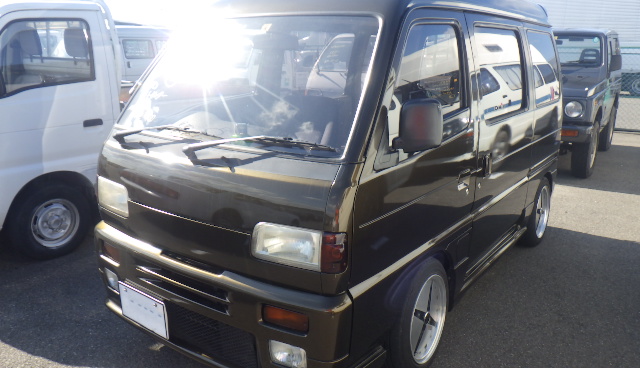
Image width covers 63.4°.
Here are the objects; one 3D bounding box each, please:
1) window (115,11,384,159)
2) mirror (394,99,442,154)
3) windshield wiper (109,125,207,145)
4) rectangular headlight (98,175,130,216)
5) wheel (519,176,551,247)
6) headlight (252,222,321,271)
[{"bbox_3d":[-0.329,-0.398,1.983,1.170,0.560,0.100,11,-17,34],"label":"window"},{"bbox_3d":[0.309,-0.188,1.638,0.145,0.180,0.090,11,17,34],"label":"mirror"},{"bbox_3d":[-0.629,-0.188,2.049,0.580,0.080,0.100,11,17,34],"label":"windshield wiper"},{"bbox_3d":[-0.848,0.048,2.174,0.255,0.130,0.080,13,18,41],"label":"rectangular headlight"},{"bbox_3d":[1.583,0.198,3.876,0.180,0.512,0.512,11,17,34],"label":"wheel"},{"bbox_3d":[-0.094,0.188,1.659,0.255,0.130,0.080,8,16,27],"label":"headlight"}]

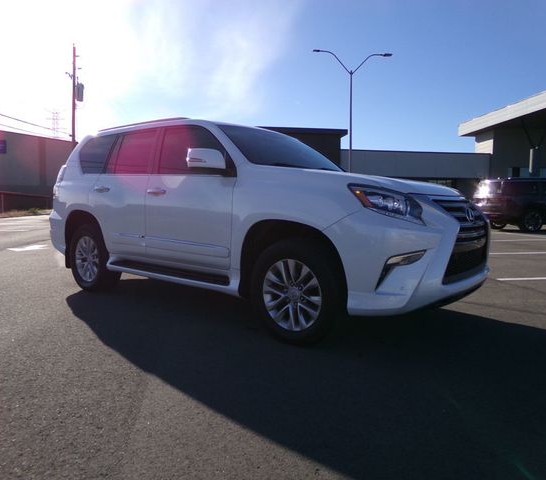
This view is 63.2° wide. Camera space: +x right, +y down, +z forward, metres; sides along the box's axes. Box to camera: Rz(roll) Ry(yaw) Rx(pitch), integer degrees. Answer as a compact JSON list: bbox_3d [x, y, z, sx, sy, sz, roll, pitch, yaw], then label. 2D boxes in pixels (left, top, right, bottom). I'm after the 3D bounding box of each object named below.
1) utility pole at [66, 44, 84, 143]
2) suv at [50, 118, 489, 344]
[{"bbox_3d":[-15.830,-8.885,35.593,1.300,13.130,0.700,-2,6,-23],"label":"utility pole"},{"bbox_3d":[-0.447,-0.312,4.661,4.860,1.850,1.890,5,7,39],"label":"suv"}]

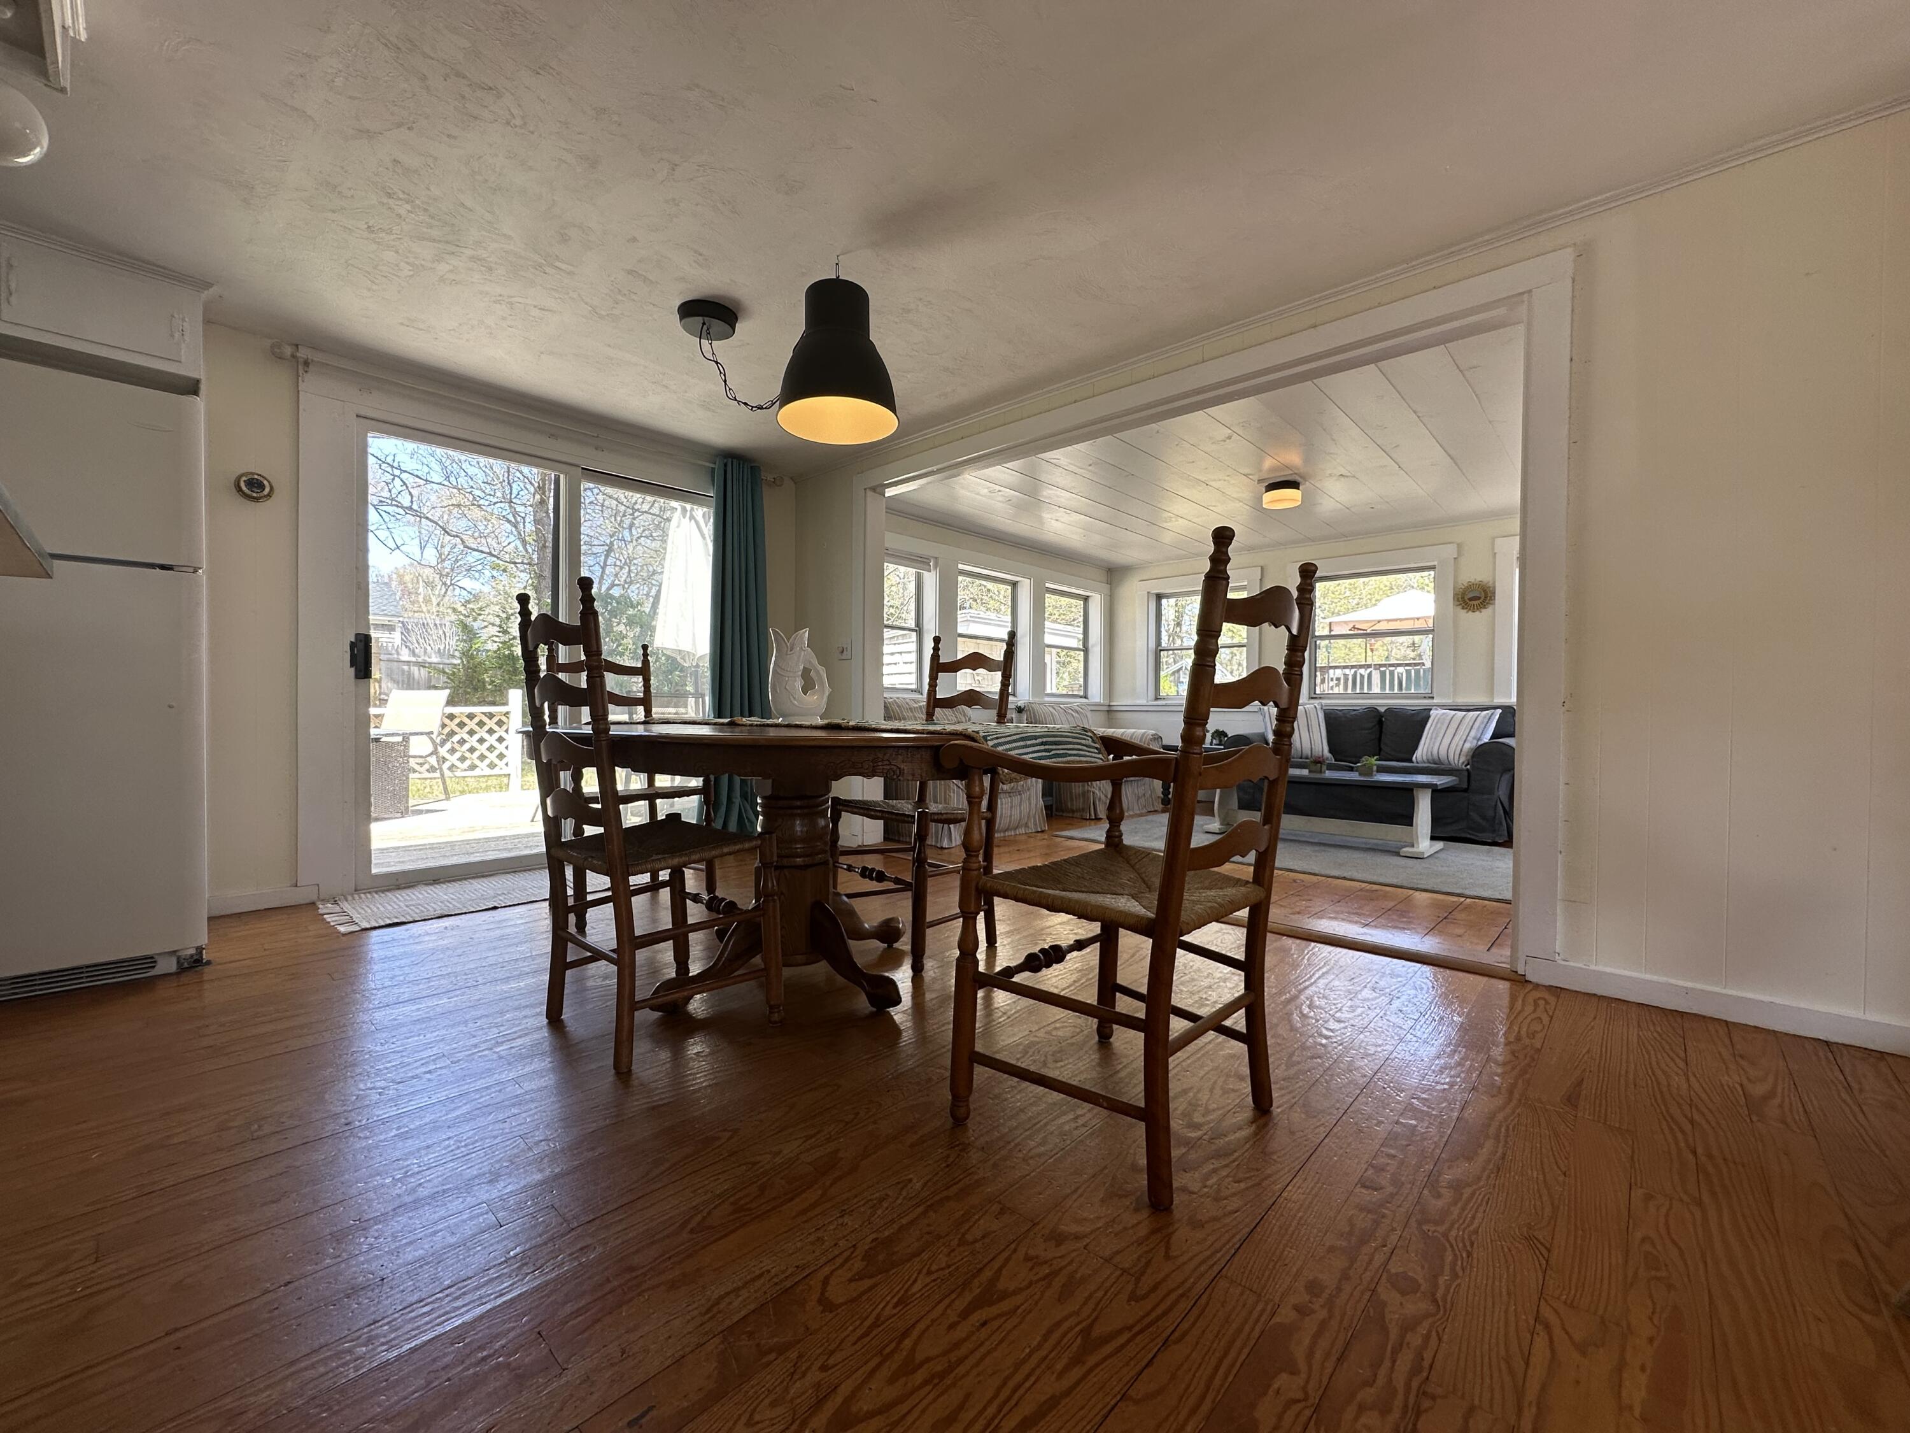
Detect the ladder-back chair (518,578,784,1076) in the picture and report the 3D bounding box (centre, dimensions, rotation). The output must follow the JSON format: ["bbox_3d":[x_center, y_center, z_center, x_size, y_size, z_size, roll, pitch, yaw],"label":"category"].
[{"bbox_3d":[-0.781,0.238,1.962,0.515,1.085,0.510,1,1,42],"label":"ladder-back chair"}]

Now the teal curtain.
[{"bbox_3d":[-1.257,-0.365,4.417,0.140,2.180,0.400,1,1,43],"label":"teal curtain"}]

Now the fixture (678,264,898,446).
[{"bbox_3d":[-0.573,-1.187,2.585,0.927,0.529,0.384,1,1,38],"label":"fixture"}]

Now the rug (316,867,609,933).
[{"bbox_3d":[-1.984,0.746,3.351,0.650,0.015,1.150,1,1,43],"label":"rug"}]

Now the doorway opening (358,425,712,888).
[{"bbox_3d":[-1.947,-0.260,3.849,0.130,1.970,1.670,1,1,43],"label":"doorway opening"}]

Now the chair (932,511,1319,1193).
[{"bbox_3d":[0.363,0.247,1.538,0.575,1.100,0.600,1,1,44],"label":"chair"}]

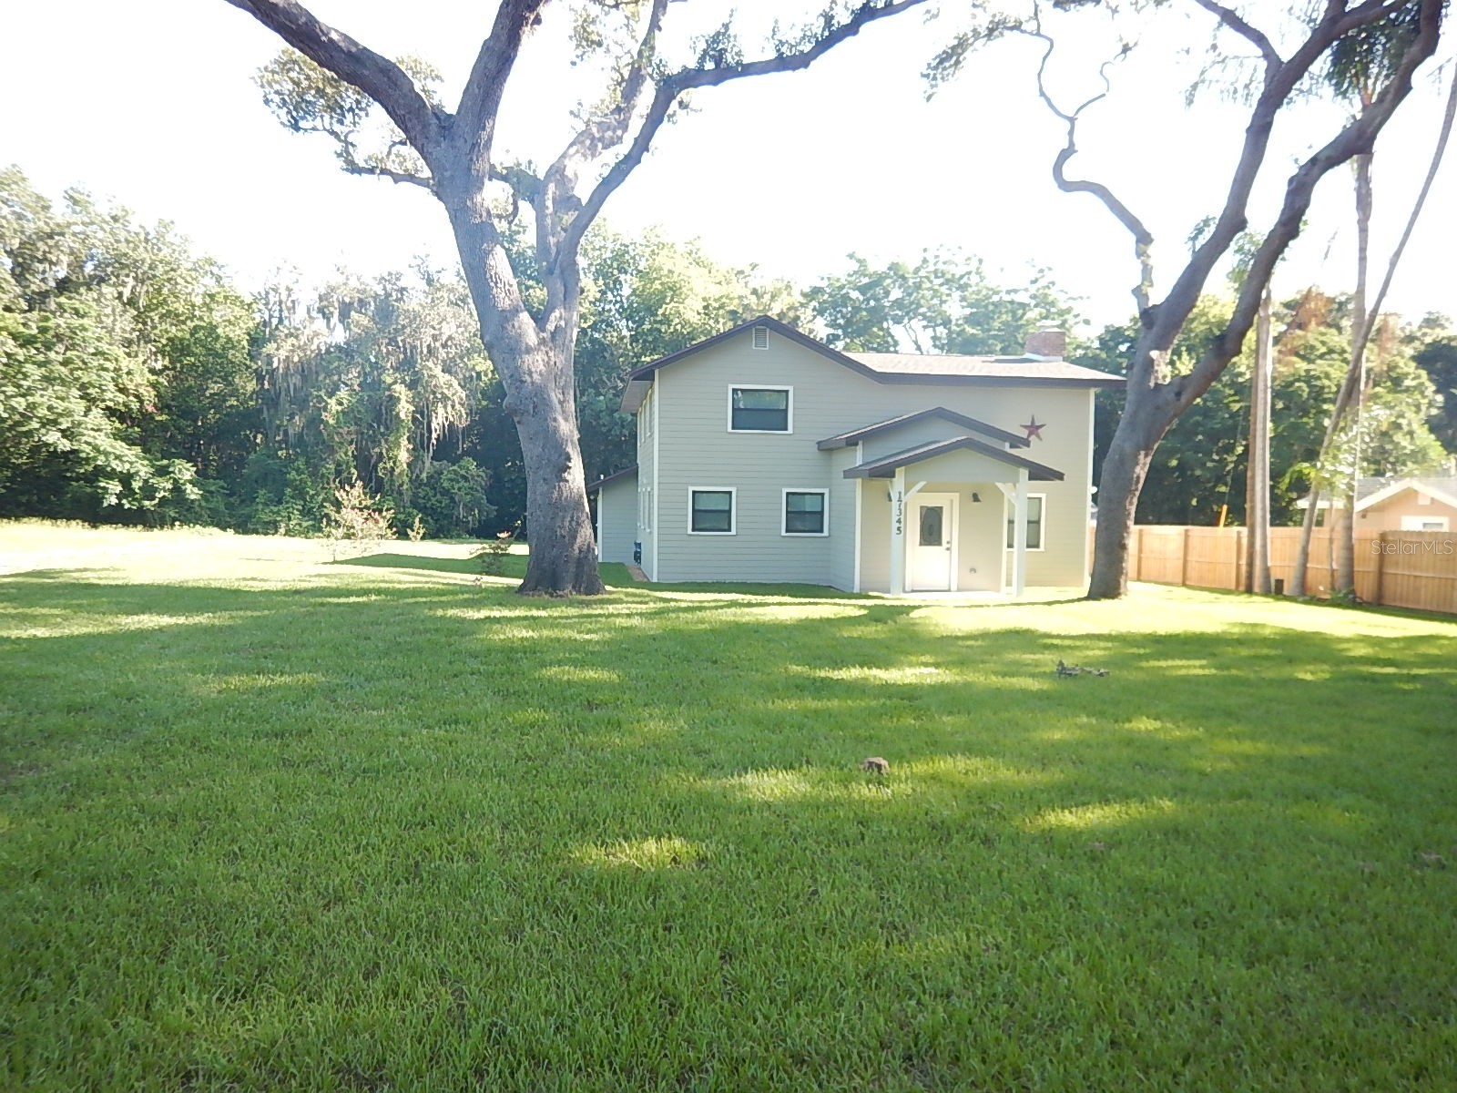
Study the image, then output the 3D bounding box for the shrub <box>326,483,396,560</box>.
[{"bbox_3d":[-11.465,-0.798,31.448,2.200,2.450,2.100,0,2,-8],"label":"shrub"}]

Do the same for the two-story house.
[{"bbox_3d":[3.003,-2.637,27.852,13.500,6.720,13.200,0,2,-8],"label":"two-story house"}]

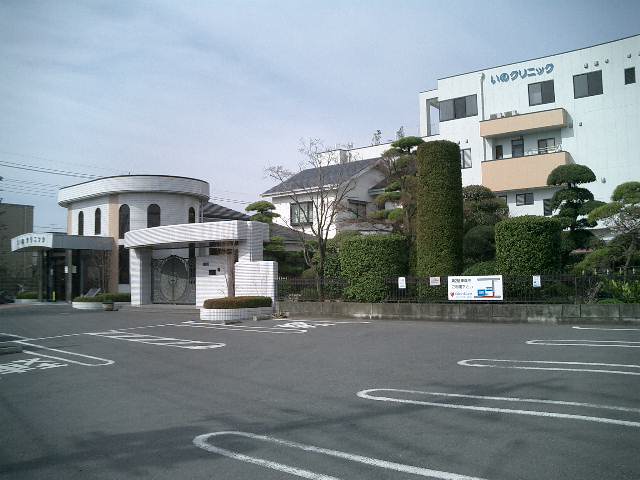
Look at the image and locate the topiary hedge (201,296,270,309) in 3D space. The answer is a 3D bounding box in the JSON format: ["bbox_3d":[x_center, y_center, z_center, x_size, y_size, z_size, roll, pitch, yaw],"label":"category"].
[{"bbox_3d":[-2.422,1.844,19.000,2.050,0.360,1.150,-1,-2,6],"label":"topiary hedge"}]

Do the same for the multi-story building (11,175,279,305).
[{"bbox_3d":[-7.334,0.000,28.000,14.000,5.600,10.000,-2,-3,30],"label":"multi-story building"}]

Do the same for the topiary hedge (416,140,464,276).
[{"bbox_3d":[3.190,-0.545,17.200,1.250,4.200,1.220,-2,-3,25],"label":"topiary hedge"}]

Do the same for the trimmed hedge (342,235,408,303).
[{"bbox_3d":[1.499,0.784,17.800,1.750,1.870,1.500,-2,-3,25],"label":"trimmed hedge"}]

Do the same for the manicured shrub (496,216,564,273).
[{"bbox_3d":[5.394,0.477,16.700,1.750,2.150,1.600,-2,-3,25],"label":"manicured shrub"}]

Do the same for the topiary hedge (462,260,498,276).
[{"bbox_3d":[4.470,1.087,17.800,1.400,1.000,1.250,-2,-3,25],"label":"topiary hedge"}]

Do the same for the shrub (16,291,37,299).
[{"bbox_3d":[-13.108,2.465,29.000,1.000,0.420,0.850,-2,-3,23],"label":"shrub"}]

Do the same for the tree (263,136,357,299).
[{"bbox_3d":[-0.159,-0.607,18.700,2.700,4.600,2.400,-2,-3,25],"label":"tree"}]

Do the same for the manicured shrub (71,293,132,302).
[{"bbox_3d":[-8.403,2.241,25.000,2.350,0.420,1.400,-2,-3,23],"label":"manicured shrub"}]

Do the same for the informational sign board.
[{"bbox_3d":[3.949,1.211,16.400,1.380,0.620,0.040,-2,-3,25],"label":"informational sign board"}]

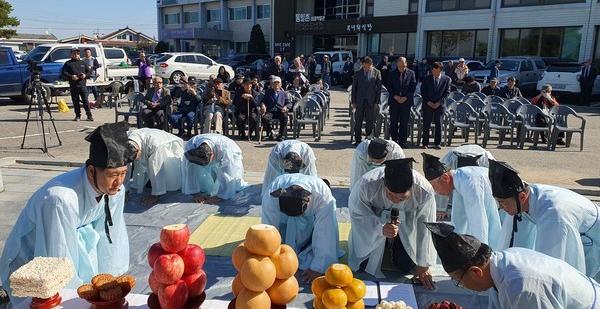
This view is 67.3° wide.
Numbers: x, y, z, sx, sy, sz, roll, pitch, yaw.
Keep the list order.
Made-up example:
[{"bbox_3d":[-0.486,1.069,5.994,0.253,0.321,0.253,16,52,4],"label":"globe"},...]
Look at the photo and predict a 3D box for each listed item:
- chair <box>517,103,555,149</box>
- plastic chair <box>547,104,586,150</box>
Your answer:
[{"bbox_3d":[4.398,-0.531,8.544,0.560,0.790,0.560,3,12,8],"label":"chair"},{"bbox_3d":[4.921,-0.502,8.456,0.560,0.790,0.560,2,12,7],"label":"plastic chair"}]

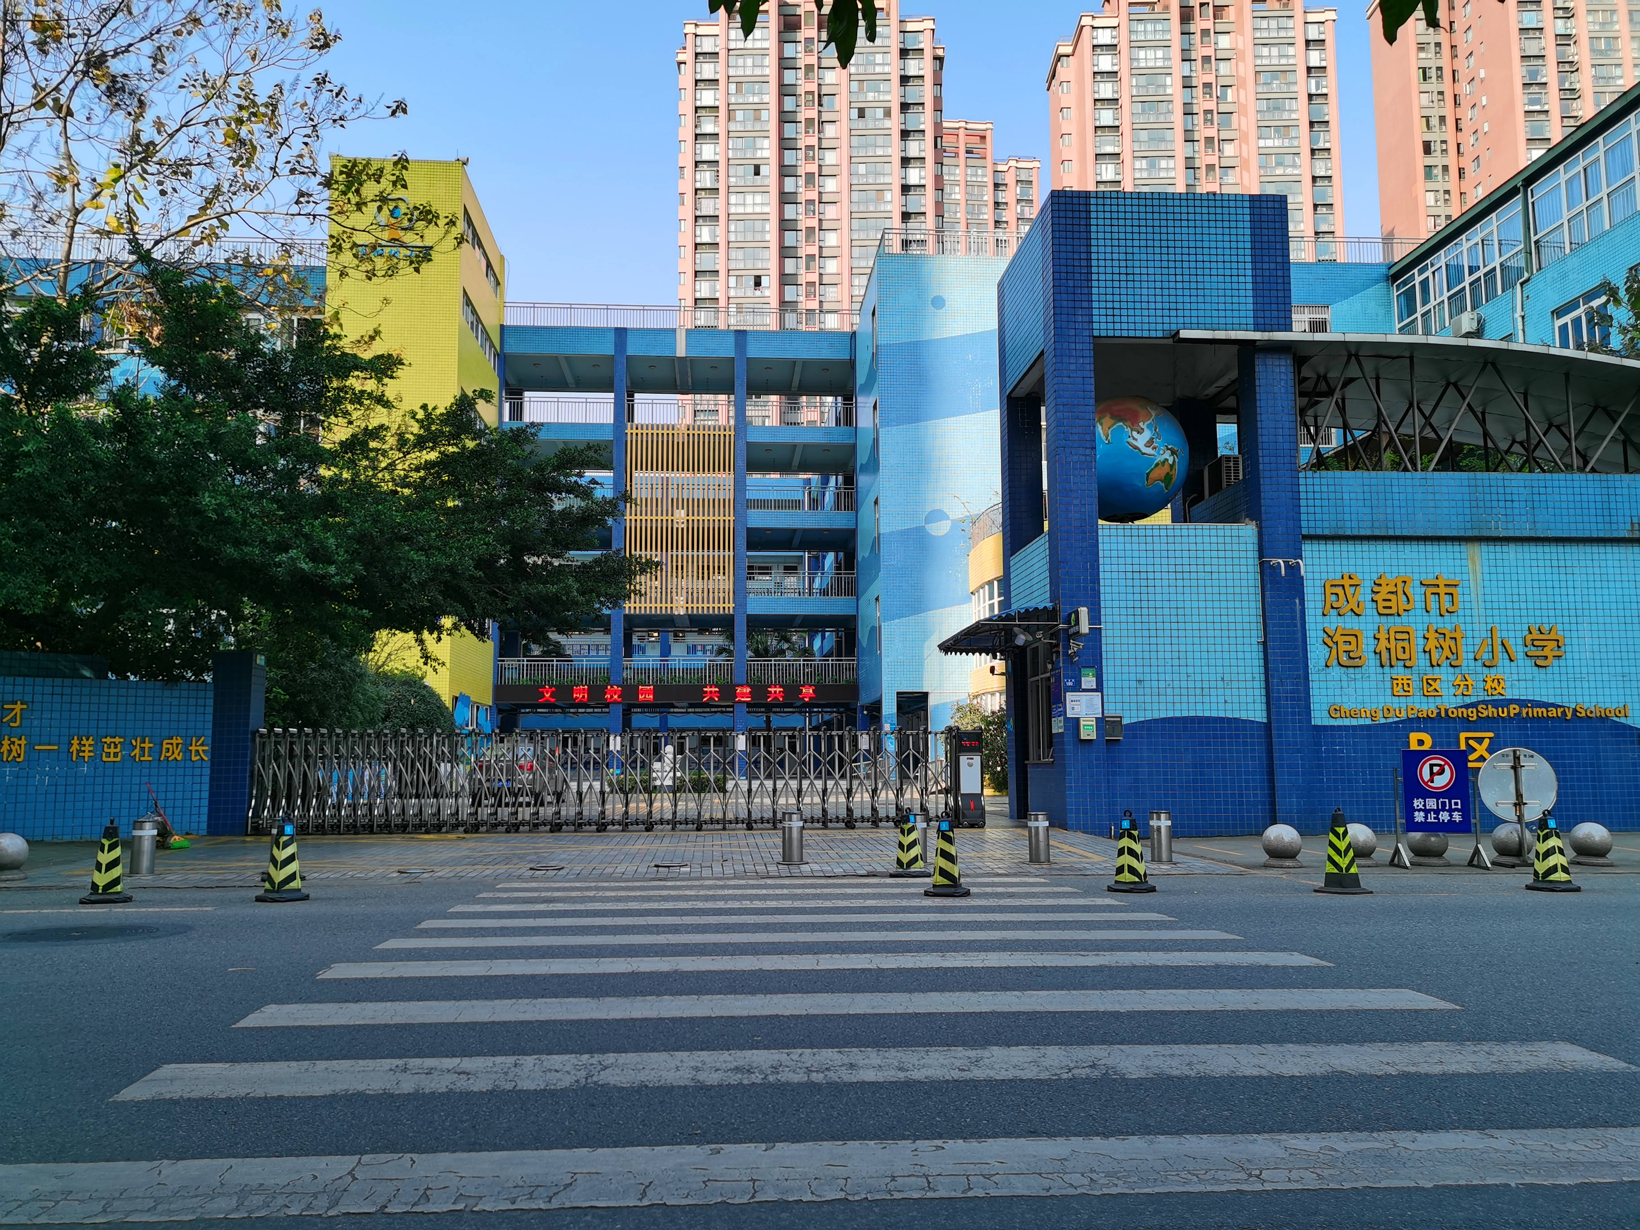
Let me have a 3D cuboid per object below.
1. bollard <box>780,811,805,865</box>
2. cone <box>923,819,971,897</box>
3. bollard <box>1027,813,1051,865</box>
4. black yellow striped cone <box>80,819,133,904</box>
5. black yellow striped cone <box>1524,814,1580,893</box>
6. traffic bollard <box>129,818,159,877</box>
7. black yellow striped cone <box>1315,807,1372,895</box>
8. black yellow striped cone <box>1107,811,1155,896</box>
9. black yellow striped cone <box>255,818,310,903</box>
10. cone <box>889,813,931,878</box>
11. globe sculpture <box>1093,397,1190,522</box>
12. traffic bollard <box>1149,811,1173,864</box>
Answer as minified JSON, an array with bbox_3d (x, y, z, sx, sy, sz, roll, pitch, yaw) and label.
[{"bbox_3d":[-0.304,2.422,13.930,0.235,0.555,0.235,0,-6,-1],"label":"bollard"},{"bbox_3d":[1.046,1.968,10.587,0.390,0.680,0.390,-1,-6,5],"label":"cone"},{"bbox_3d":[2.386,2.401,13.930,0.235,0.555,0.235,-1,-6,9],"label":"bollard"},{"bbox_3d":[-5.801,1.983,10.437,0.390,0.690,0.390,3,-7,-29],"label":"black yellow striped cone"},{"bbox_3d":[6.047,1.929,10.587,0.390,0.680,0.390,-4,-7,29],"label":"black yellow striped cone"},{"bbox_3d":[-6.965,2.371,13.180,0.235,0.555,0.235,3,-7,-27],"label":"traffic bollard"},{"bbox_3d":[4.294,1.929,10.538,0.340,0.700,0.340,3,-7,-32],"label":"black yellow striped cone"},{"bbox_3d":[2.583,1.950,10.637,0.390,0.680,0.390,-2,-6,13],"label":"black yellow striped cone"},{"bbox_3d":[-4.414,1.997,10.537,0.390,0.680,0.390,4,-7,-32],"label":"black yellow striped cone"},{"bbox_3d":[0.887,2.212,12.537,0.390,0.680,0.390,-1,-6,4],"label":"cone"},{"bbox_3d":[4.690,-2.379,19.600,1.900,1.900,1.900,-2,-6,14],"label":"globe sculpture"},{"bbox_3d":[3.682,2.382,13.830,0.235,0.555,0.235,-2,-6,15],"label":"traffic bollard"}]

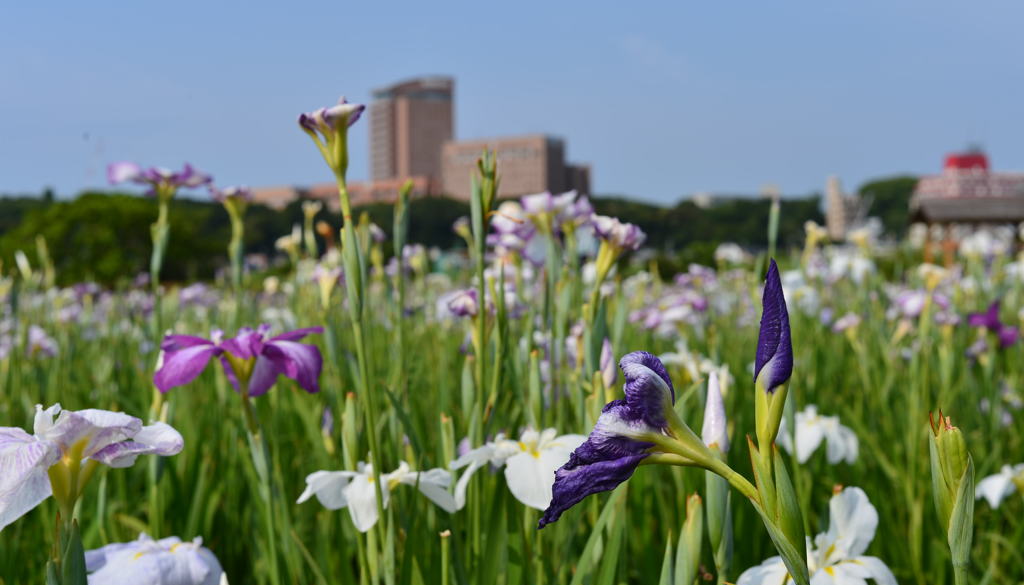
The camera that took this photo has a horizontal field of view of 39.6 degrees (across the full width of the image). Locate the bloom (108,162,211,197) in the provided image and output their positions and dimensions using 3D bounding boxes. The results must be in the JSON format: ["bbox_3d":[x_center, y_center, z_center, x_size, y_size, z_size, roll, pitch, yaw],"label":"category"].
[{"bbox_3d":[-0.459,-0.147,1.850,0.130,0.043,0.115,0,1,0],"label":"bloom"}]

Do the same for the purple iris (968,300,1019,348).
[{"bbox_3d":[1.324,0.088,3.900,0.135,0.125,0.130,0,1,0],"label":"purple iris"}]

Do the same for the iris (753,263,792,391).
[{"bbox_3d":[0.138,0.017,0.750,0.020,0.069,0.019,0,1,0],"label":"iris"}]

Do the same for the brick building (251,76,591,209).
[{"bbox_3d":[-42.498,-66.882,660.000,158.000,62.000,48.000,1,1,30],"label":"brick building"}]

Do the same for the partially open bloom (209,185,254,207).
[{"bbox_3d":[-0.482,-0.167,2.450,0.074,0.037,0.072,0,1,0],"label":"partially open bloom"}]

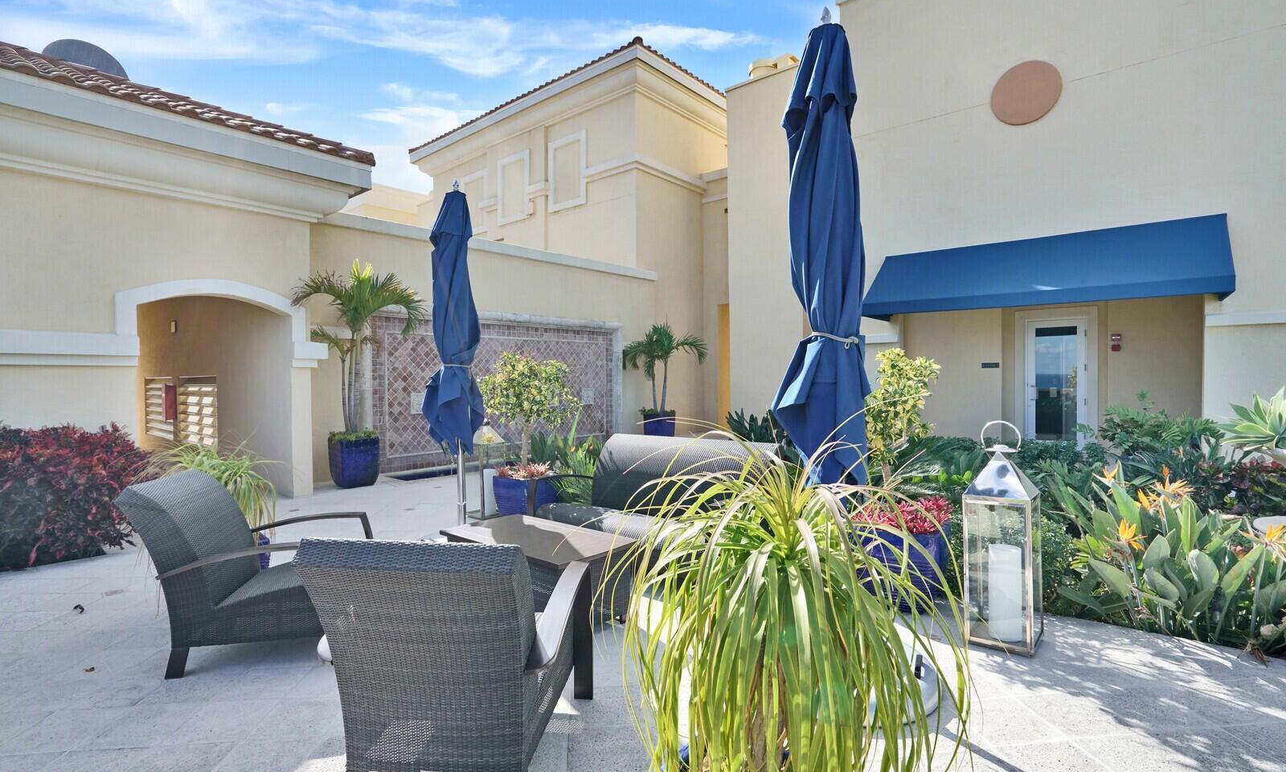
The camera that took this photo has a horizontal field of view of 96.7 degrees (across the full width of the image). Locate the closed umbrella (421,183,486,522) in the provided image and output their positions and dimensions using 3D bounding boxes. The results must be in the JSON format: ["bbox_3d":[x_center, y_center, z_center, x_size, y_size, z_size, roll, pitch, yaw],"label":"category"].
[{"bbox_3d":[-1.500,-0.120,4.550,0.500,2.980,0.500,0,1,-18],"label":"closed umbrella"}]

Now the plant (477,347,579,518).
[{"bbox_3d":[-1.069,0.503,5.335,0.920,1.640,0.920,0,1,0],"label":"plant"}]

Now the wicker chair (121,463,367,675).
[{"bbox_3d":[-2.043,0.927,3.014,0.970,0.890,0.760,0,1,-11],"label":"wicker chair"}]

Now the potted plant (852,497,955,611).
[{"bbox_3d":[1.665,1.010,3.670,0.550,0.660,0.550,0,1,37],"label":"potted plant"}]

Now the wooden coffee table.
[{"bbox_3d":[-0.632,1.126,3.394,1.030,0.470,0.580,1,1,39],"label":"wooden coffee table"}]

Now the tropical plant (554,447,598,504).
[{"bbox_3d":[-0.630,1.000,5.900,0.660,0.700,0.660,0,1,0],"label":"tropical plant"}]

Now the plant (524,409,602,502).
[{"bbox_3d":[-0.751,0.753,5.581,0.780,1.020,0.750,0,1,0],"label":"plant"}]

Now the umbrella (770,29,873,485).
[{"bbox_3d":[0.865,-0.194,2.596,0.450,2.950,0.450,0,1,0],"label":"umbrella"}]

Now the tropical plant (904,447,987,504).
[{"bbox_3d":[2.520,0.900,4.750,0.840,0.760,0.840,0,1,28],"label":"tropical plant"}]

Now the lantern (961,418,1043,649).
[{"bbox_3d":[1.916,0.765,3.030,0.300,1.160,0.300,1,1,44],"label":"lantern"}]

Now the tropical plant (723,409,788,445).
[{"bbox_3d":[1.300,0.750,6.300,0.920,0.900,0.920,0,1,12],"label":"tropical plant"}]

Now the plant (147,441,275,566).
[{"bbox_3d":[-2.866,0.867,3.822,0.720,1.000,0.720,-1,1,-37],"label":"plant"}]

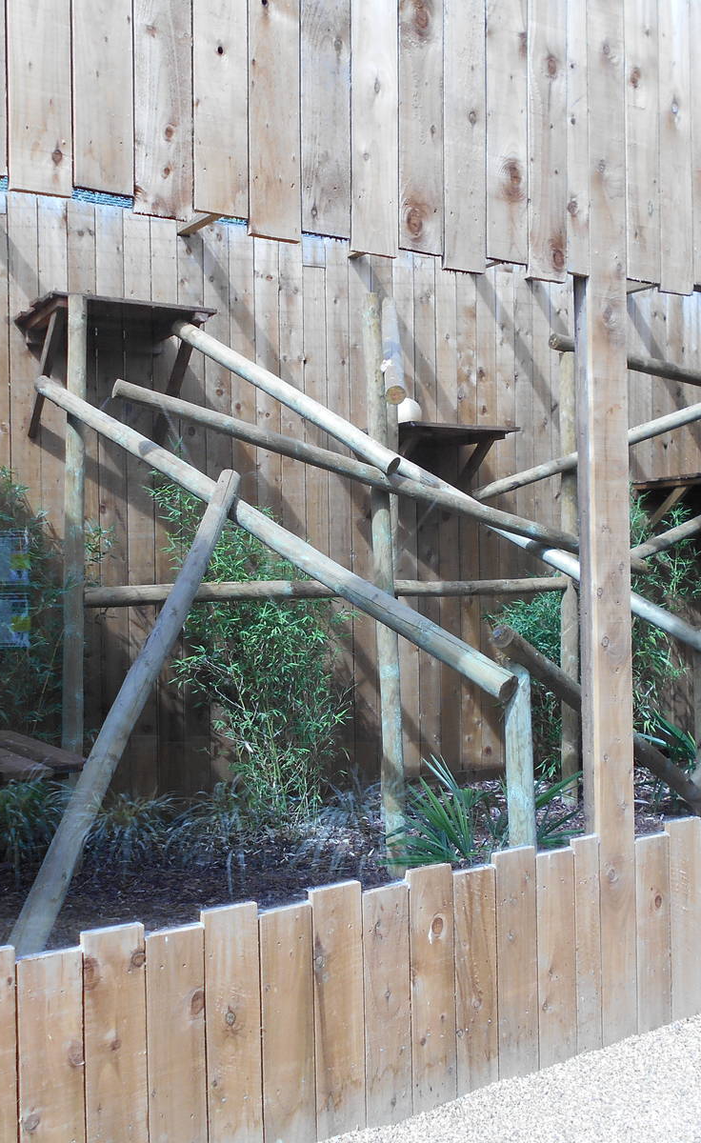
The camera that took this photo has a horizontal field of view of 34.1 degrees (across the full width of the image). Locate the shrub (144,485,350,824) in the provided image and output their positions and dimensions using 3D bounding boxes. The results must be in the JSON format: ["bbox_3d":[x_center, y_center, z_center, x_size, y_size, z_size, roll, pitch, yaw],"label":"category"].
[{"bbox_3d":[-0.525,0.411,6.040,0.950,1.730,0.700,-1,1,-30],"label":"shrub"}]

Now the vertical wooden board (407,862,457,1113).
[{"bbox_3d":[0.222,1.147,3.155,0.154,0.662,0.023,-1,0,-32],"label":"vertical wooden board"}]

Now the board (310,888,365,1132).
[{"bbox_3d":[-0.035,1.151,2.993,0.153,0.648,0.023,-1,0,-32],"label":"board"}]

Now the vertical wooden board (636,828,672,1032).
[{"bbox_3d":[0.953,1.143,3.617,0.154,0.615,0.023,-1,0,-32],"label":"vertical wooden board"}]

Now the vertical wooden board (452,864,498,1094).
[{"bbox_3d":[0.349,1.153,3.247,0.152,0.622,0.024,-1,1,-32],"label":"vertical wooden board"}]

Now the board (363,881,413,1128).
[{"bbox_3d":[0.096,1.167,3.075,0.148,0.628,0.023,-1,0,-32],"label":"board"}]

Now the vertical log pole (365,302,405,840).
[{"bbox_3d":[0.157,0.060,5.038,0.082,2.560,0.082,-3,0,0],"label":"vertical log pole"}]

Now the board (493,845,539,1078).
[{"bbox_3d":[0.476,1.137,3.315,0.152,0.654,0.023,-1,0,-32],"label":"board"}]

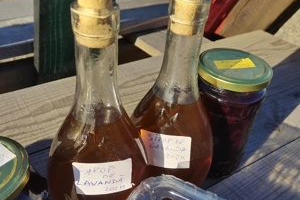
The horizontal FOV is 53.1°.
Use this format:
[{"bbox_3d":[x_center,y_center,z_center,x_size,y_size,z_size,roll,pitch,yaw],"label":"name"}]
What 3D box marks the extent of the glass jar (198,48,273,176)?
[{"bbox_3d":[0.093,0.018,0.388,0.085,0.146,0.085,5,35,0],"label":"glass jar"}]

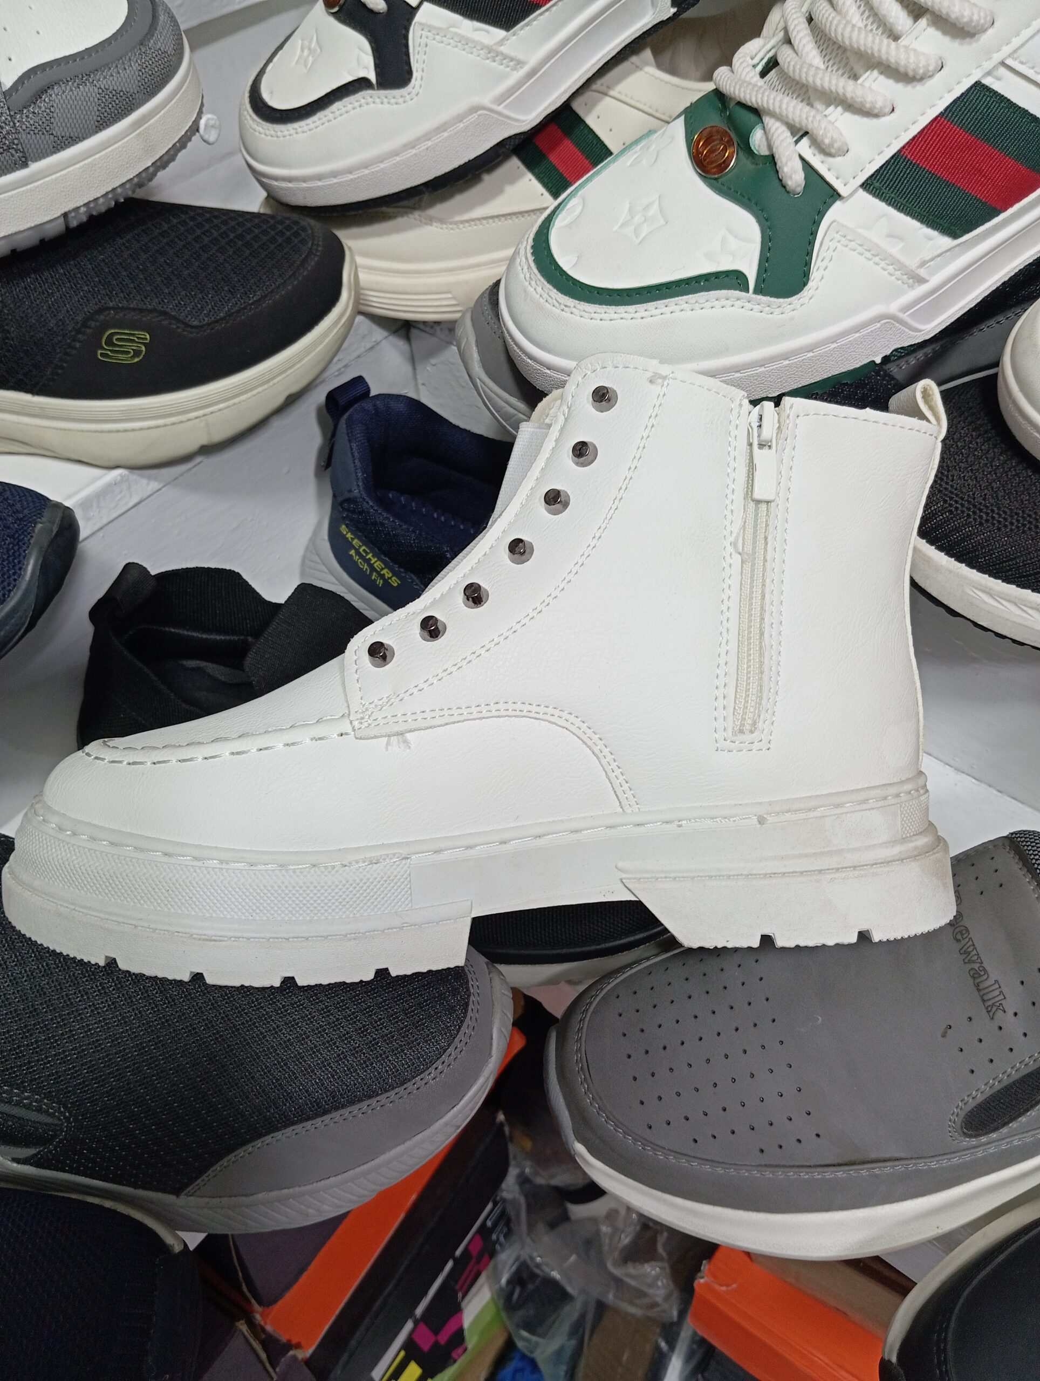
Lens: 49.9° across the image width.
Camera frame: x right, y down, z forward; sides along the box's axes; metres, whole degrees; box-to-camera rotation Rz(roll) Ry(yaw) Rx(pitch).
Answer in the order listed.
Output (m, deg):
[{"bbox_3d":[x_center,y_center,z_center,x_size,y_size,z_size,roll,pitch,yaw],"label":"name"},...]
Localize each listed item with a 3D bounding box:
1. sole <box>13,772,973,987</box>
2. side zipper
[{"bbox_3d":[-0.007,0.046,0.364,0.300,0.051,0.108,-1,10,-3],"label":"sole"},{"bbox_3d":[0.068,-0.034,0.322,0.011,0.096,0.008,0,10,-4],"label":"side zipper"}]

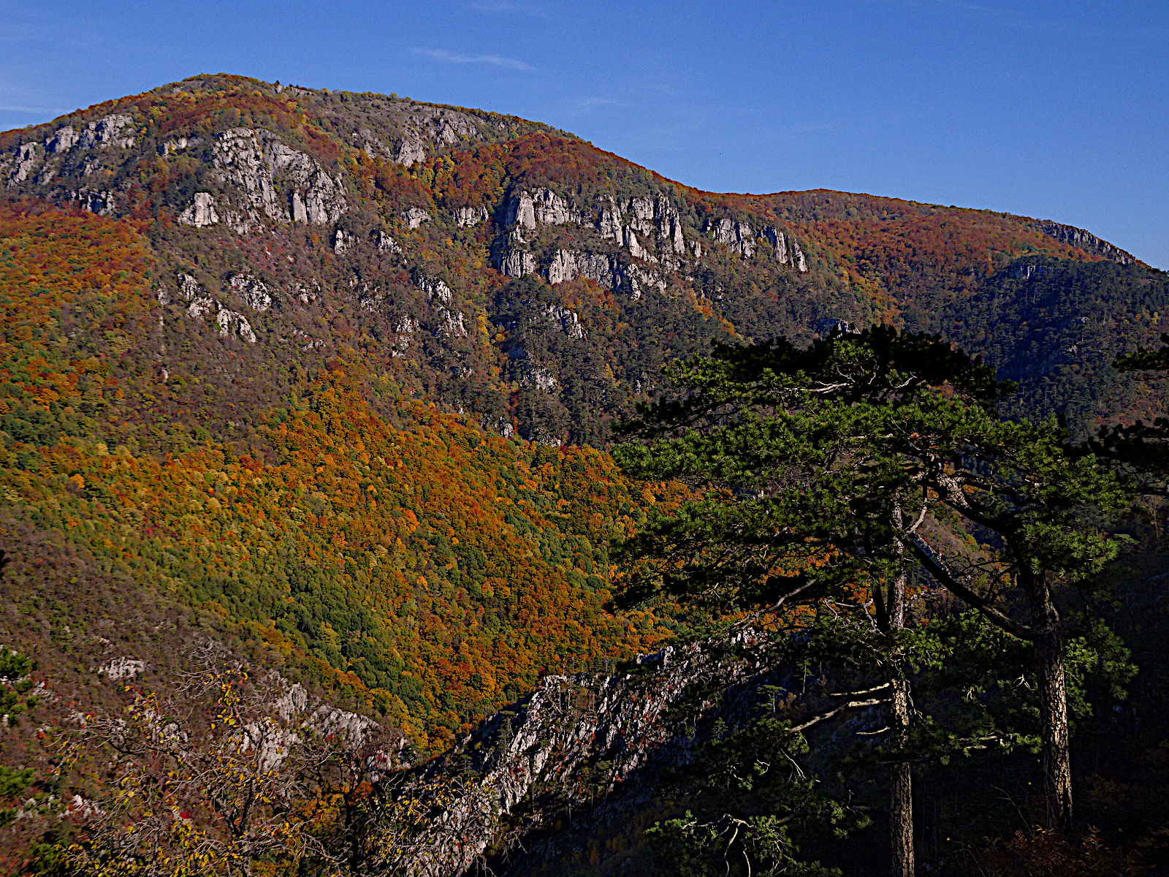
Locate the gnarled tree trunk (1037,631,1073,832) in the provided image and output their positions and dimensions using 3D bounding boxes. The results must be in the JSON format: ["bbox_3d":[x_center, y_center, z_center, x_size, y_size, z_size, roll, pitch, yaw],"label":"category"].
[{"bbox_3d":[6.385,3.981,16.000,0.360,2.750,0.360,-3,0,0],"label":"gnarled tree trunk"}]

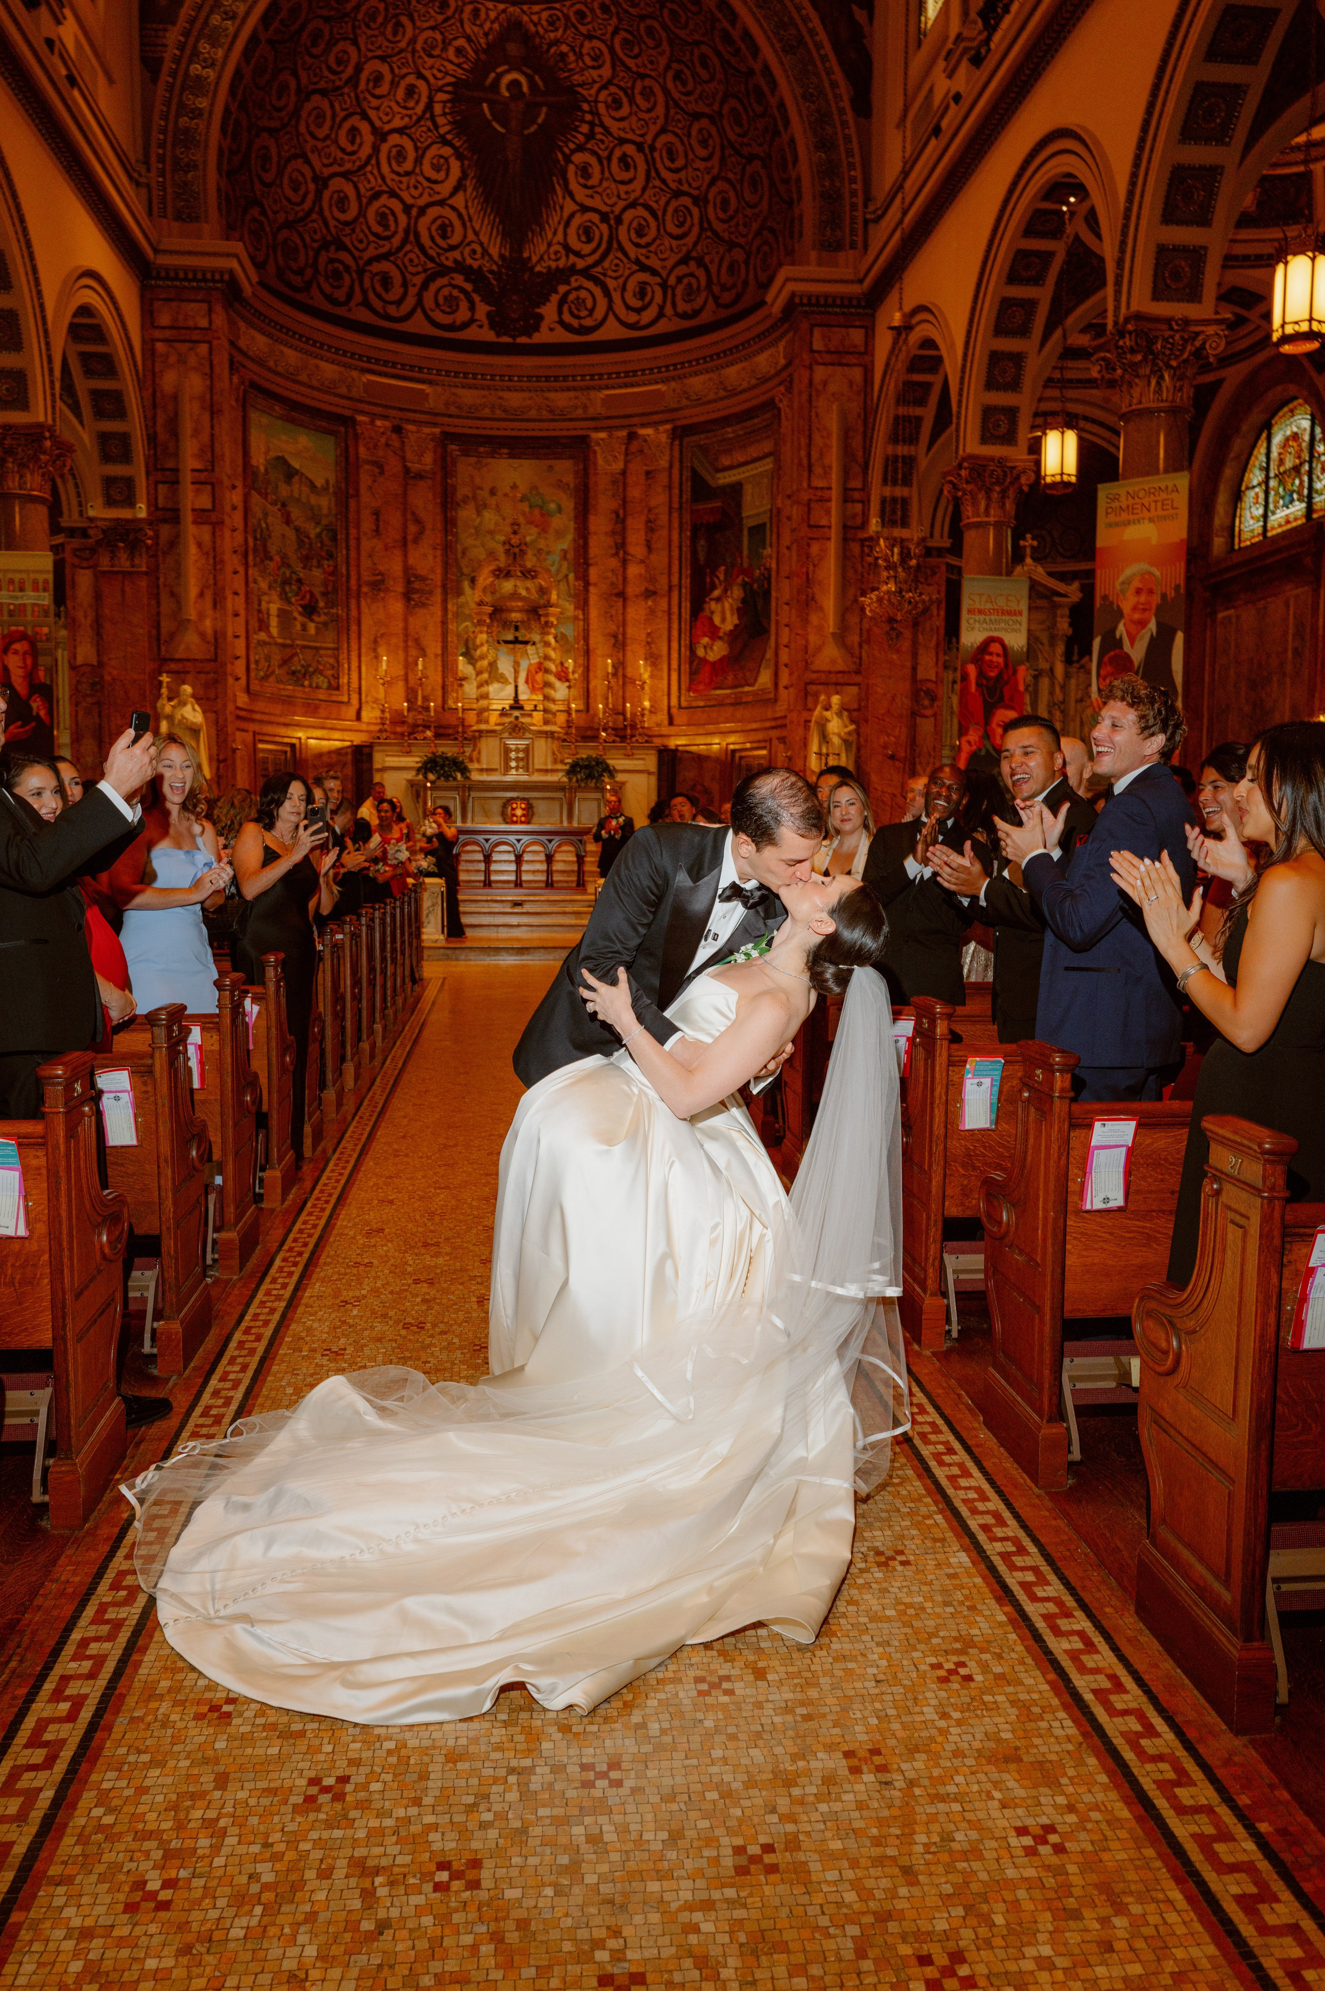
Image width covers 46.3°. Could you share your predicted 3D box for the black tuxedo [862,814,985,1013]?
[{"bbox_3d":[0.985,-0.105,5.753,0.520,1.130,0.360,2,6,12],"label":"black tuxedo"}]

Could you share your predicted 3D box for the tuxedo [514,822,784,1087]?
[{"bbox_3d":[-0.021,0.313,3.618,0.660,1.440,0.560,6,8,41],"label":"tuxedo"}]

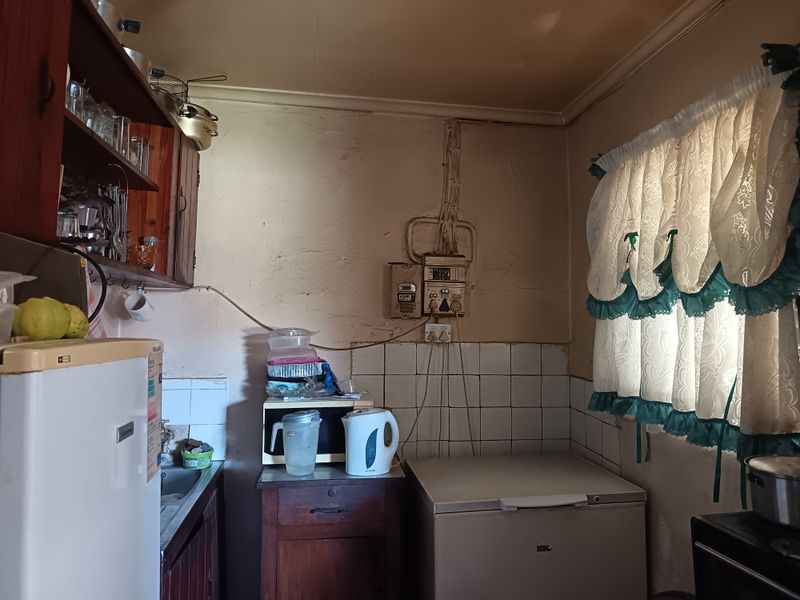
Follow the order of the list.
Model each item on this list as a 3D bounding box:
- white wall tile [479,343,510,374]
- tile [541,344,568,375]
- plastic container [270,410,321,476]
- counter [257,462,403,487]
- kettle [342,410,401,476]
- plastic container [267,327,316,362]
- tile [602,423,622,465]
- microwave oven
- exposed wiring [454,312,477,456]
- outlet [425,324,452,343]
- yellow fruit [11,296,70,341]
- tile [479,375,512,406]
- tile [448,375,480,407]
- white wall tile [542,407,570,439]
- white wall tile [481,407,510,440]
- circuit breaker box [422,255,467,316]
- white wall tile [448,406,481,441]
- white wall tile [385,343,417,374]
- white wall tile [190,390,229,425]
[{"bbox_3d":[0.454,0.281,2.644,0.151,0.151,0.010,1,-2,-8],"label":"white wall tile"},{"bbox_3d":[0.752,0.288,2.672,0.141,0.150,0.010,1,-2,-8],"label":"tile"},{"bbox_3d":[-0.379,0.523,2.037,0.185,0.214,0.135,1,-2,-8],"label":"plastic container"},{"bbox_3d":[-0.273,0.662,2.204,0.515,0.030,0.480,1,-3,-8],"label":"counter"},{"bbox_3d":[-0.114,0.534,2.128,0.218,0.244,0.150,0,-6,0],"label":"kettle"},{"bbox_3d":[-0.447,0.185,2.294,0.200,0.140,0.180,1,-3,-8],"label":"plastic container"},{"bbox_3d":[0.886,0.598,2.312,0.010,0.151,0.150,1,-2,-8],"label":"tile"},{"bbox_3d":[-0.338,0.522,2.313,0.424,0.236,0.330,1,-2,-8],"label":"microwave oven"},{"bbox_3d":[0.305,0.398,2.583,0.114,0.659,0.050,1,-2,-8],"label":"exposed wiring"},{"bbox_3d":[0.175,0.156,2.583,0.122,0.084,0.035,1,-3,-8],"label":"outlet"},{"bbox_3d":[-0.749,0.039,1.170,0.100,0.093,0.098,1,-2,-8],"label":"yellow fruit"},{"bbox_3d":[0.454,0.433,2.634,0.151,0.151,0.010,1,-3,-8],"label":"tile"},{"bbox_3d":[0.303,0.427,2.604,0.150,0.150,0.010,1,-2,-8],"label":"tile"},{"bbox_3d":[0.755,0.595,2.672,0.147,0.150,0.010,1,-6,-8],"label":"white wall tile"},{"bbox_3d":[0.455,0.586,2.621,0.150,0.150,0.010,1,-2,-8],"label":"white wall tile"},{"bbox_3d":[0.200,-0.062,2.561,0.190,0.282,0.085,1,-2,-8],"label":"circuit breaker box"},{"bbox_3d":[0.305,0.585,2.611,0.150,0.150,0.010,1,-6,-8],"label":"white wall tile"},{"bbox_3d":[0.004,0.273,2.577,0.151,0.151,0.010,1,-2,-8],"label":"white wall tile"},{"bbox_3d":[-0.841,0.473,2.443,0.151,0.151,0.010,1,-3,-8],"label":"white wall tile"}]

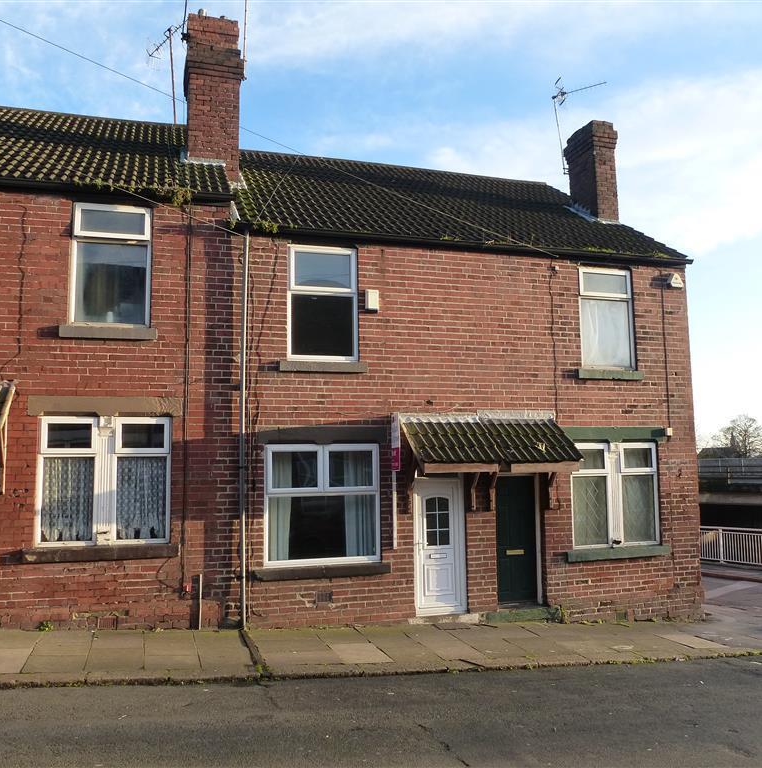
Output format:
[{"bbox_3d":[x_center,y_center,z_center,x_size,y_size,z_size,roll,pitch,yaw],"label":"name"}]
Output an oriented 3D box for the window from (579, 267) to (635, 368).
[{"bbox_3d":[3.657,-1.043,11.506,0.972,1.637,0.086,1,-6,-16],"label":"window"}]

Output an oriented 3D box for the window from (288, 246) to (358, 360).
[{"bbox_3d":[-0.833,-1.147,10.177,0.995,1.632,0.086,1,-6,-16],"label":"window"}]

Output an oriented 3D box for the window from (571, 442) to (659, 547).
[{"bbox_3d":[3.700,1.747,11.245,1.554,1.611,0.096,1,-6,-16],"label":"window"}]

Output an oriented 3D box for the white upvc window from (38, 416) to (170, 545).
[{"bbox_3d":[-3.573,1.255,9.236,1.595,1.620,0.096,1,-6,-13],"label":"white upvc window"}]

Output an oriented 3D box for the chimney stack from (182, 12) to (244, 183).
[{"bbox_3d":[-2.798,-4.613,11.999,0.907,2.776,0.955,1,-6,-14],"label":"chimney stack"}]

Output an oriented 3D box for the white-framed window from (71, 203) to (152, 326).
[{"bbox_3d":[-3.591,-1.575,9.507,0.977,1.633,0.086,1,-6,-13],"label":"white-framed window"}]

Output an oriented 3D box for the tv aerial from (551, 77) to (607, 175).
[{"bbox_3d":[4.015,-5.269,14.284,1.057,2.028,0.401,-2,-6,16],"label":"tv aerial"}]

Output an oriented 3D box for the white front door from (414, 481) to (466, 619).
[{"bbox_3d":[0.862,2.347,10.325,0.790,1.955,0.076,1,-6,-16],"label":"white front door"}]

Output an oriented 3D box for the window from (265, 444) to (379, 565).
[{"bbox_3d":[-0.798,1.675,9.905,1.602,1.627,0.086,1,-6,-16],"label":"window"}]

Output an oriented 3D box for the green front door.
[{"bbox_3d":[2.056,2.365,10.792,0.726,1.917,0.048,1,-6,-16],"label":"green front door"}]

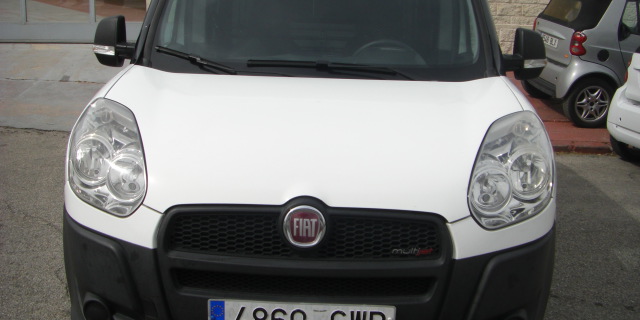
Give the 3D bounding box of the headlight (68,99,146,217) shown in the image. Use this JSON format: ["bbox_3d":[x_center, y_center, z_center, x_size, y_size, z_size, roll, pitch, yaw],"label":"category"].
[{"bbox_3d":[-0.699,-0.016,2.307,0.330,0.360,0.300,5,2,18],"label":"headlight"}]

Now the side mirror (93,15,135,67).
[{"bbox_3d":[-0.959,-0.549,3.249,0.210,0.245,0.170,2,11,1],"label":"side mirror"}]

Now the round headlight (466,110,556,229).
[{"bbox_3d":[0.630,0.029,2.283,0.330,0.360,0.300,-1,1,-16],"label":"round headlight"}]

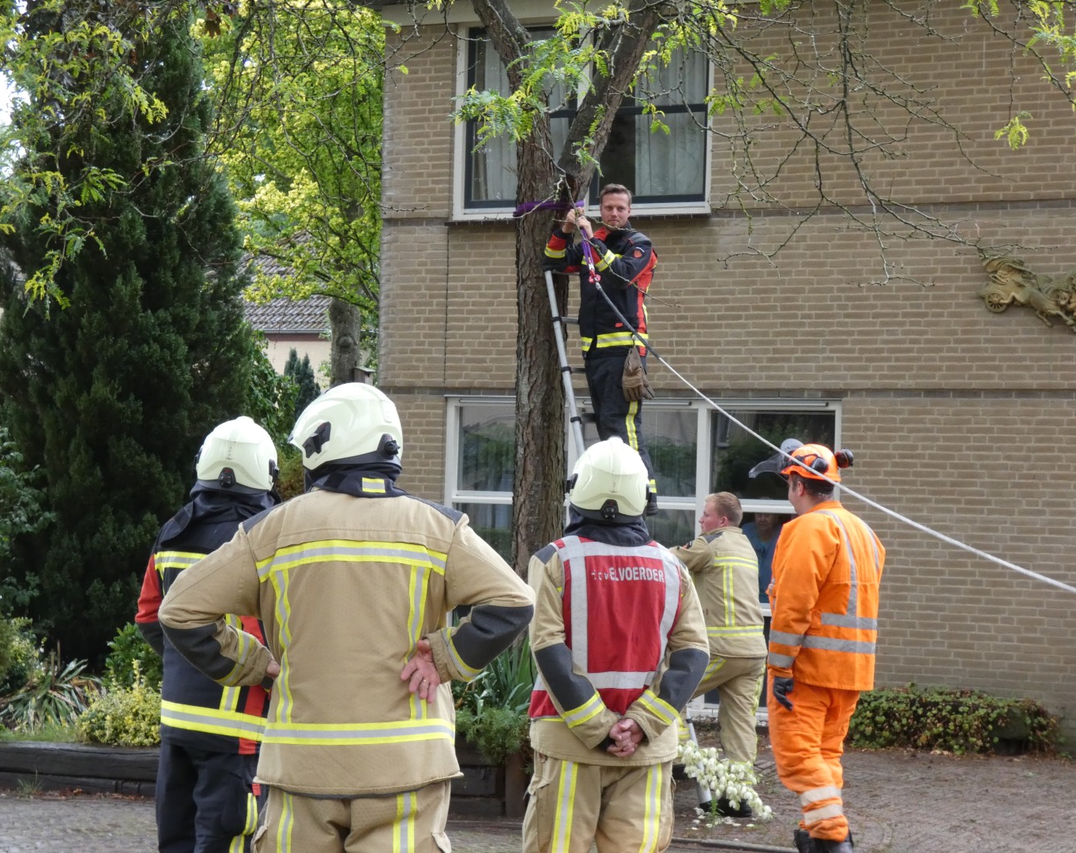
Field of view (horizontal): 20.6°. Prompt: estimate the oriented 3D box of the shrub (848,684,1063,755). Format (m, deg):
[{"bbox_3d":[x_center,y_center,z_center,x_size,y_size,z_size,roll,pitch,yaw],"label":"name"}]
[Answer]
[{"bbox_3d":[2.783,1.971,19.850,1.500,0.460,0.520,1,-2,31],"label":"shrub"}]

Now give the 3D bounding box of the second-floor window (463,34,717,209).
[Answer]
[{"bbox_3d":[0.336,-2.300,22.007,2.180,1.470,0.160,1,-2,30],"label":"second-floor window"}]

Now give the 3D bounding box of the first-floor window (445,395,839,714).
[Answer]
[{"bbox_3d":[0.708,0.924,21.634,3.270,2.250,0.160,1,-2,30],"label":"first-floor window"}]

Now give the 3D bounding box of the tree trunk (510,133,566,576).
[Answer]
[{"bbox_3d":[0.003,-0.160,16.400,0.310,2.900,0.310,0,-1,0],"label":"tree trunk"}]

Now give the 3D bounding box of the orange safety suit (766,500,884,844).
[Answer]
[{"bbox_3d":[1.299,1.117,13.400,0.420,1.580,0.550,0,-2,38],"label":"orange safety suit"}]

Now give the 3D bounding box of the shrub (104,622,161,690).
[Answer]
[{"bbox_3d":[-2.263,1.426,17.100,0.550,0.570,0.500,2,-2,0],"label":"shrub"}]

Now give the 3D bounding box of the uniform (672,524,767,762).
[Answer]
[{"bbox_3d":[0.943,1.202,15.650,0.620,1.340,0.520,1,-2,32],"label":"uniform"}]

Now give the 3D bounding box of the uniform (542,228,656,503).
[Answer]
[{"bbox_3d":[0.346,-0.368,16.100,0.480,1.480,0.580,3,-2,-42],"label":"uniform"}]

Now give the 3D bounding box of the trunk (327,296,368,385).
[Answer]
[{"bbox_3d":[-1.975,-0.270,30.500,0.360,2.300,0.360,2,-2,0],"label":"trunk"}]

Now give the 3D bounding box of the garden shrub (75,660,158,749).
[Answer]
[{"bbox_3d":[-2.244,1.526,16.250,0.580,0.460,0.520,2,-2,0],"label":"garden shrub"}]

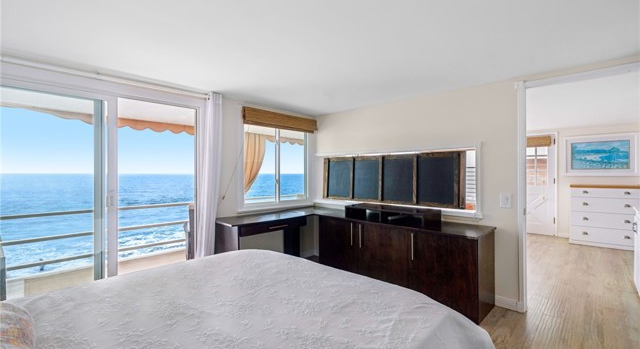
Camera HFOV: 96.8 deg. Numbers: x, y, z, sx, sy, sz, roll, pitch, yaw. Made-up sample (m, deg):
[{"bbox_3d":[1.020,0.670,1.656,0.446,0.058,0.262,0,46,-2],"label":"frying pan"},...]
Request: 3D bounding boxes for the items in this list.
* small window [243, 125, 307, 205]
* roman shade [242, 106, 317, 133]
[{"bbox_3d":[-0.559,-0.154,3.824,0.080,1.056,1.093,0,0,43],"label":"small window"},{"bbox_3d":[-0.486,-0.703,3.853,0.081,0.202,1.248,0,0,43],"label":"roman shade"}]

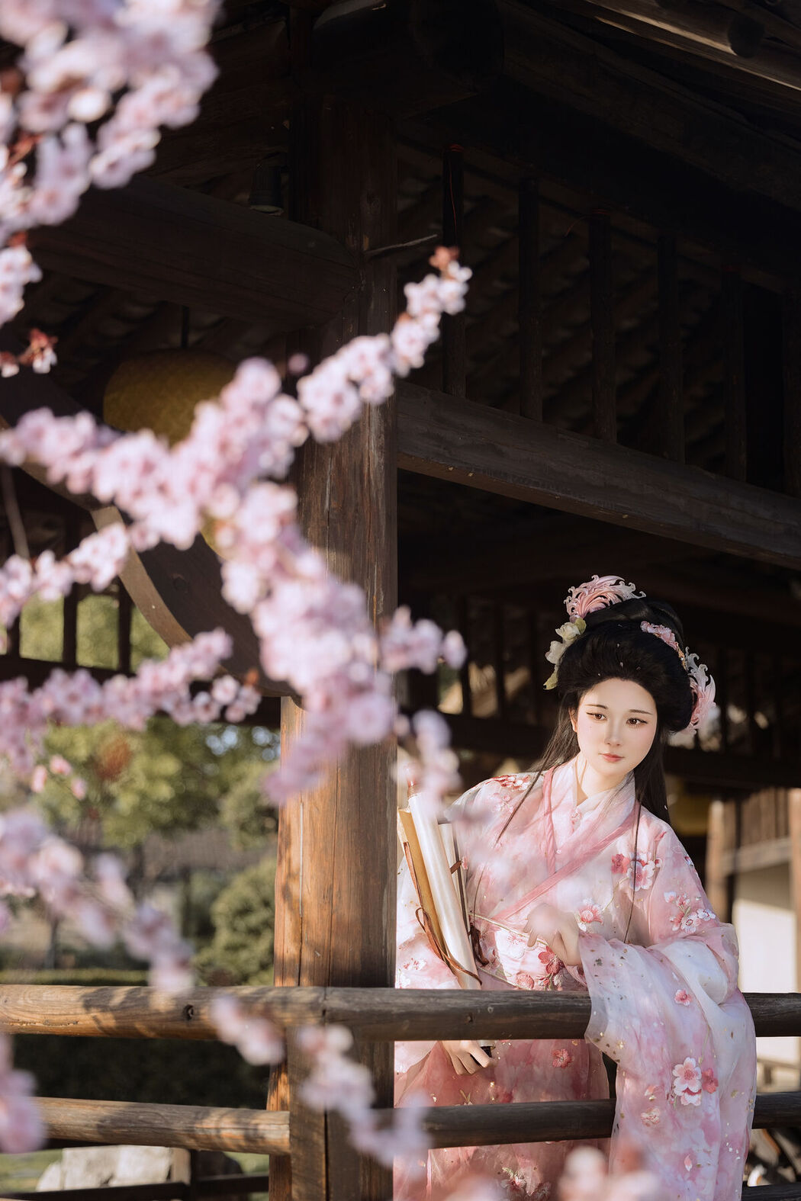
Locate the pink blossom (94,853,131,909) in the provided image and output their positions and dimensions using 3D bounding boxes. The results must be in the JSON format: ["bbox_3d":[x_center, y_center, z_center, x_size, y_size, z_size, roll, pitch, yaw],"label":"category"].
[{"bbox_3d":[-0.216,0.210,1.750,0.027,0.039,0.026,4,-11,-20],"label":"pink blossom"}]

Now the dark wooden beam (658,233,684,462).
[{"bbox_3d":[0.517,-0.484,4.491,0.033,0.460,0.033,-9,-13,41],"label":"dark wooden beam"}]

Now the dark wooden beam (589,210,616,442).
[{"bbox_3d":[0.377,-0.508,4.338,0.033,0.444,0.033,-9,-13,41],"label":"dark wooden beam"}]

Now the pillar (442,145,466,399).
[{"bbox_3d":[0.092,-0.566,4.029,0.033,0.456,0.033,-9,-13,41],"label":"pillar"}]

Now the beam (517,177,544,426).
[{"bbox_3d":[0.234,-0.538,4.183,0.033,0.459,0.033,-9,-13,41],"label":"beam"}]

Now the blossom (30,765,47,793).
[{"bbox_3d":[-0.371,0.183,2.400,0.018,0.028,0.020,7,-12,-36],"label":"blossom"}]

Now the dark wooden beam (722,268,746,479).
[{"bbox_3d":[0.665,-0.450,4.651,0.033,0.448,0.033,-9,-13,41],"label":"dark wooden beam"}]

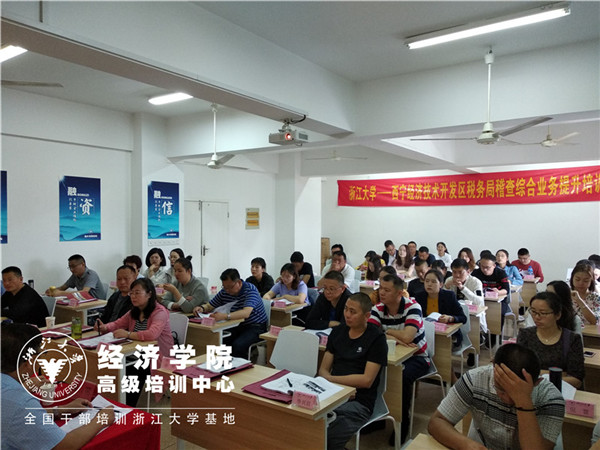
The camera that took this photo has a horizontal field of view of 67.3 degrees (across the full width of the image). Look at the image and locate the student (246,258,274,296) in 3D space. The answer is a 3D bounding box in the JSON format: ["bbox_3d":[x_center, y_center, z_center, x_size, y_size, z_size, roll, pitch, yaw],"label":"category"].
[{"bbox_3d":[-0.538,1.016,5.467,0.520,1.214,0.750,1,1,34],"label":"student"}]

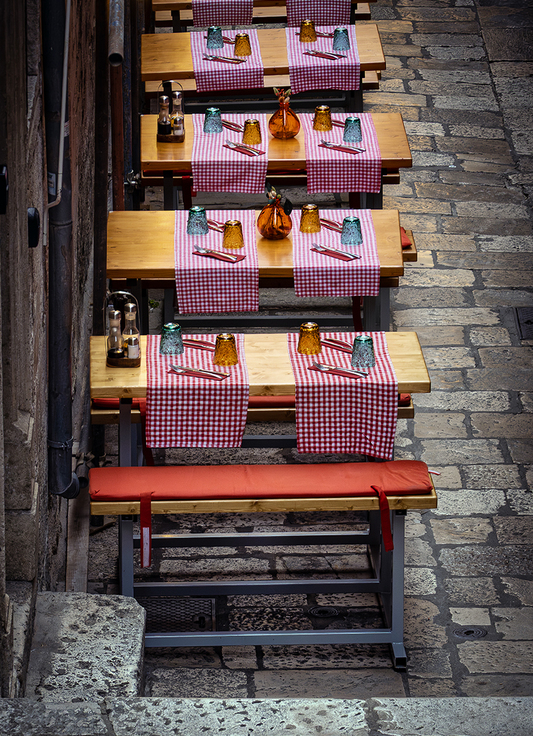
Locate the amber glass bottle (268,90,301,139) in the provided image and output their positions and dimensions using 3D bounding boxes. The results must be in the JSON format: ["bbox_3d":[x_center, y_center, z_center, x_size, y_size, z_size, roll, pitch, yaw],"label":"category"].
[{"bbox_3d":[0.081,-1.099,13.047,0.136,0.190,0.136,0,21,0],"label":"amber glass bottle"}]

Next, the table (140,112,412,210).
[{"bbox_3d":[0.033,-0.590,13.264,1.160,0.916,0.696,-1,21,-2],"label":"table"}]

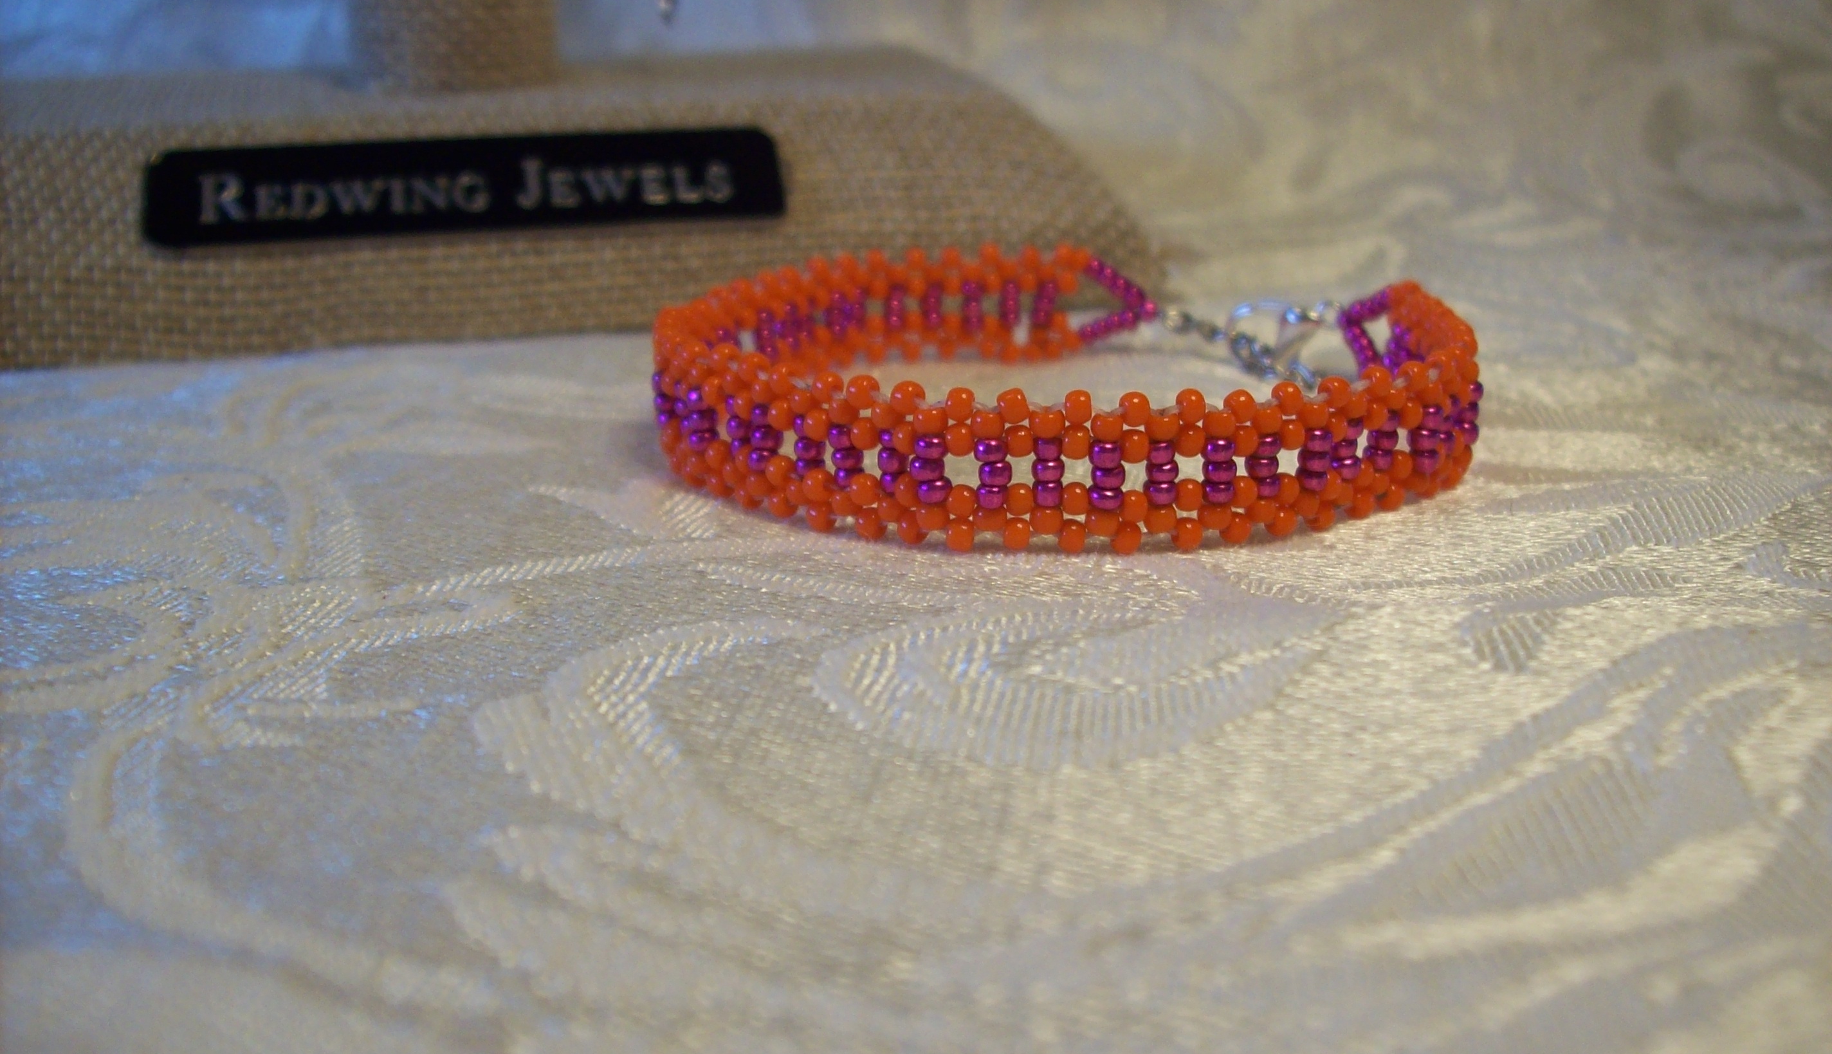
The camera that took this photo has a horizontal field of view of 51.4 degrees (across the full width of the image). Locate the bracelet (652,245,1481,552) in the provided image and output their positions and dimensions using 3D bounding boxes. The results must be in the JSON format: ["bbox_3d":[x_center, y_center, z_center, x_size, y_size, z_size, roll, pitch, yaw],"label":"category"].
[{"bbox_3d":[0.012,-0.012,0.148,0.062,0.011,0.059,2,17,0],"label":"bracelet"}]

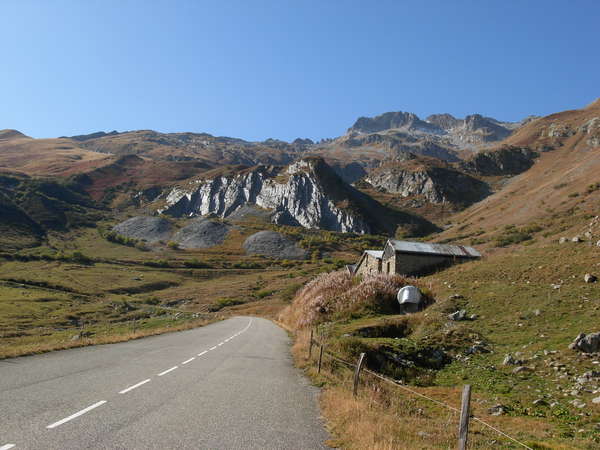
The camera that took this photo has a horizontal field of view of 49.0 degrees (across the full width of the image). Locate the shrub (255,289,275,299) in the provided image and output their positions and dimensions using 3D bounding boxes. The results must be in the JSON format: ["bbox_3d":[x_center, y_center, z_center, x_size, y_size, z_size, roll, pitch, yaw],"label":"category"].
[{"bbox_3d":[-6.036,11.647,112.000,3.300,1.650,2.470,3,-7,0],"label":"shrub"}]

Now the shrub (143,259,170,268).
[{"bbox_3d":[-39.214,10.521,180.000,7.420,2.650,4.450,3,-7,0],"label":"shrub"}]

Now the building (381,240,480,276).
[{"bbox_3d":[16.954,4.881,85.629,11.340,5.010,5.810,4,-7,-9],"label":"building"}]

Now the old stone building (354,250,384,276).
[{"bbox_3d":[14.633,6.888,109.633,8.500,5.400,8.200,3,-4,-24],"label":"old stone building"}]

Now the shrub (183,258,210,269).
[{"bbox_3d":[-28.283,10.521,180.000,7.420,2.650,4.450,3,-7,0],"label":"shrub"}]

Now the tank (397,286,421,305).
[{"bbox_3d":[7.165,4.722,43.500,1.450,1.300,1.800,2,-7,9],"label":"tank"}]

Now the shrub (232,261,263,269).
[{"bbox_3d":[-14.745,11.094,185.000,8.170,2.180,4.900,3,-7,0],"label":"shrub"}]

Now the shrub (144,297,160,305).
[{"bbox_3d":[-23.512,12.035,105.000,2.470,1.240,1.860,3,-7,0],"label":"shrub"}]

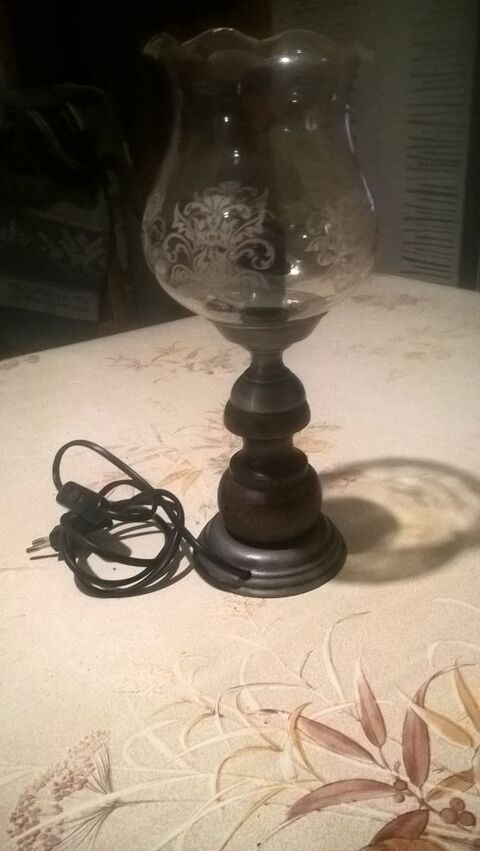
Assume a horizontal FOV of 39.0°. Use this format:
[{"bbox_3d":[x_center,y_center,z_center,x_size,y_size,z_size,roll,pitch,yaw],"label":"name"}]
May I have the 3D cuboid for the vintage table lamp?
[{"bbox_3d":[0.016,-0.060,0.454,0.147,0.339,0.147,-2,22,0],"label":"vintage table lamp"}]

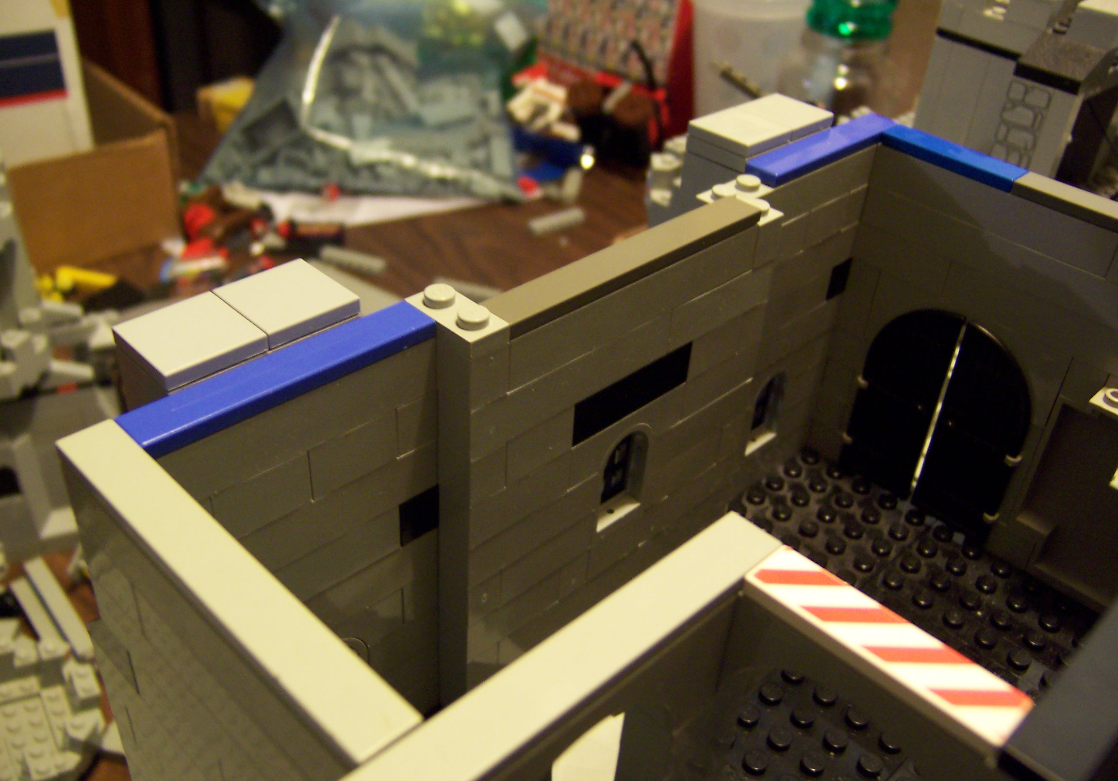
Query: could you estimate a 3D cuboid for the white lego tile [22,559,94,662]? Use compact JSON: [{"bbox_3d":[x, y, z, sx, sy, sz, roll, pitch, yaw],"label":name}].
[{"bbox_3d":[-0.211,0.092,0.450,0.008,0.003,0.064,-23,43,-33],"label":"white lego tile"}]

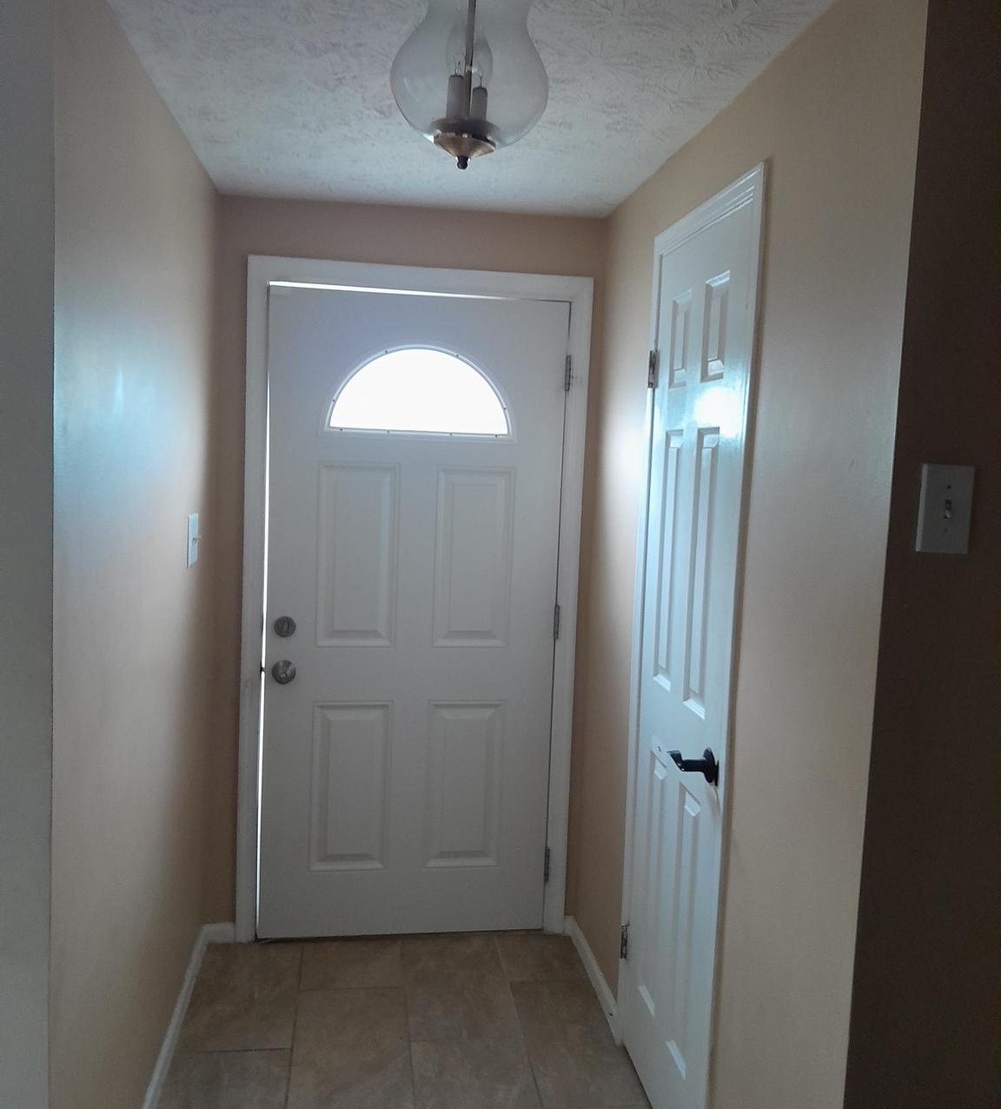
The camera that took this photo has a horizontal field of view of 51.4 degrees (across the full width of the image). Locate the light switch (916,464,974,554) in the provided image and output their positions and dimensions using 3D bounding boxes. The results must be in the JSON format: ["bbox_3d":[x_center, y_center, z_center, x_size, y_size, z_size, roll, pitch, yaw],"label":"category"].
[{"bbox_3d":[0.620,-0.061,1.447,0.075,0.119,0.015,2,6,-8],"label":"light switch"}]

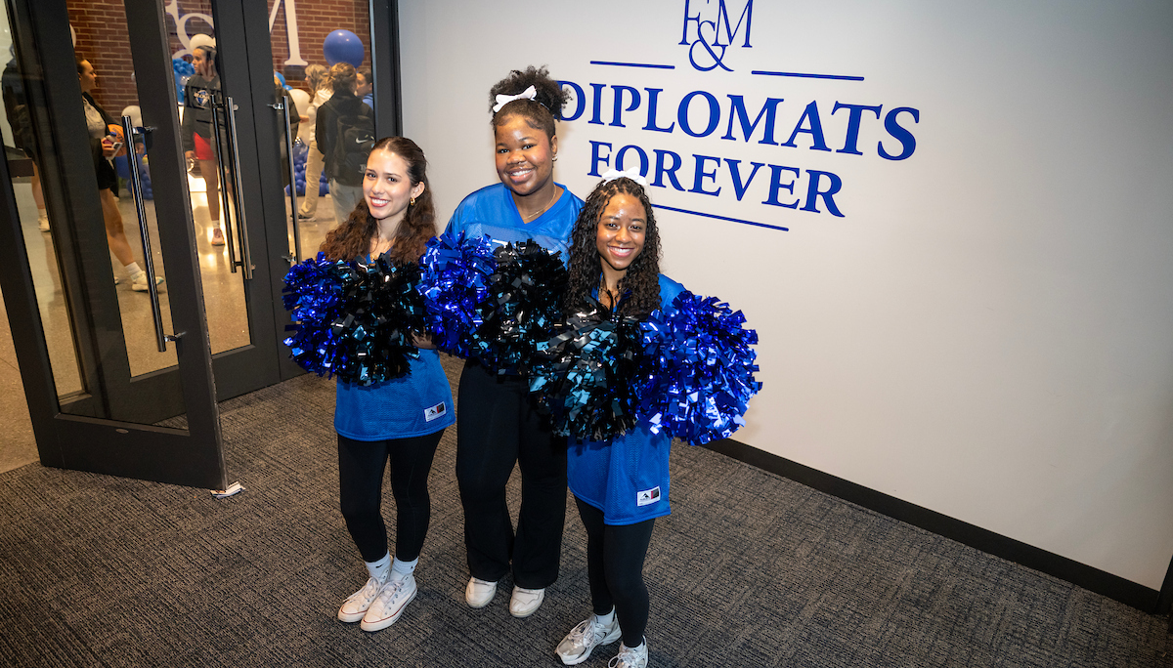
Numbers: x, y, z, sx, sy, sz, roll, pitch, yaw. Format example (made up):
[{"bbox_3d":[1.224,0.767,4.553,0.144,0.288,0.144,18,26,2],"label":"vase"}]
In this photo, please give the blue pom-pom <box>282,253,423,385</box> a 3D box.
[{"bbox_3d":[-0.664,-0.040,2.218,0.370,0.340,0.320,10,21,19],"label":"blue pom-pom"}]

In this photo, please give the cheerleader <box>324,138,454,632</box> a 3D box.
[{"bbox_3d":[-0.629,0.201,2.550,0.470,1.635,0.420,10,21,19],"label":"cheerleader"}]

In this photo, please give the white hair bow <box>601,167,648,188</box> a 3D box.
[{"bbox_3d":[0.098,-0.408,2.032,0.120,0.055,0.050,8,21,13],"label":"white hair bow"}]

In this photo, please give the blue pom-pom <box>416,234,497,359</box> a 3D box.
[{"bbox_3d":[-0.366,-0.111,2.296,0.310,0.340,0.310,7,21,12],"label":"blue pom-pom"}]

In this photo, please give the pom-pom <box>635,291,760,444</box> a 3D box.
[{"bbox_3d":[0.277,0.084,1.955,0.330,0.360,0.320,9,21,16],"label":"pom-pom"}]

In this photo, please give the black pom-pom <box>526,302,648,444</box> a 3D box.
[{"bbox_3d":[0.001,0.089,1.962,0.320,0.340,0.310,2,20,-1],"label":"black pom-pom"}]

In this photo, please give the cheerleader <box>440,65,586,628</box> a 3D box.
[{"bbox_3d":[-0.233,0.108,2.571,0.540,1.830,0.440,7,21,12],"label":"cheerleader"}]

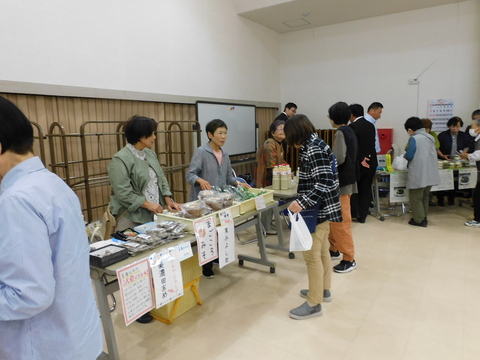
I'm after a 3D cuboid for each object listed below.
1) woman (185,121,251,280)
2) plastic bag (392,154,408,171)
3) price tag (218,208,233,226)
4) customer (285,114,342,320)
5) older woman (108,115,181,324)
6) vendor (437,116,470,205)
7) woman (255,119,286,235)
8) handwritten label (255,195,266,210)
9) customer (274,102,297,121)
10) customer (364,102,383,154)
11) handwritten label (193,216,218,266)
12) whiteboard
[{"bbox_3d":[-0.227,0.167,3.234,0.550,1.490,0.420,-10,14,-42],"label":"woman"},{"bbox_3d":[2.443,-0.265,5.050,0.240,0.240,0.200,0,10,0],"label":"plastic bag"},{"bbox_3d":[-0.110,0.285,2.548,0.006,0.125,0.142,-3,6,37],"label":"price tag"},{"bbox_3d":[0.555,0.271,2.524,0.450,1.500,0.450,4,10,20],"label":"customer"},{"bbox_3d":[-0.698,0.293,2.525,0.430,1.500,0.480,5,11,27],"label":"older woman"},{"bbox_3d":[3.700,-0.312,5.752,0.490,1.540,0.380,2,10,11],"label":"vendor"},{"bbox_3d":[0.400,-0.030,4.278,0.370,1.490,0.460,7,12,34],"label":"woman"},{"bbox_3d":[0.176,0.203,2.932,0.006,0.126,0.132,-3,6,37],"label":"handwritten label"},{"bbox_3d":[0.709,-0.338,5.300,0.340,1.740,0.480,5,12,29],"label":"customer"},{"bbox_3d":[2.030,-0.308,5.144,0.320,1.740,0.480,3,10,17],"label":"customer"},{"bbox_3d":[-0.229,0.416,2.266,0.010,0.320,0.190,-2,8,36],"label":"handwritten label"},{"bbox_3d":[-0.161,-0.853,5.754,0.050,0.900,1.800,6,12,32],"label":"whiteboard"}]

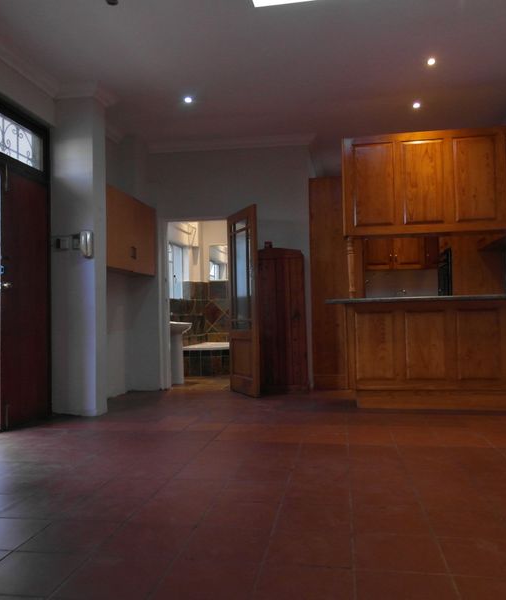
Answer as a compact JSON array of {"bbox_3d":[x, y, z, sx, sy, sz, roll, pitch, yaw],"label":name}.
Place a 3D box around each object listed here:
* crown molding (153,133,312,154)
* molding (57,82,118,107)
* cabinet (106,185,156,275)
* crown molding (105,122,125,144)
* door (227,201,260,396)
[{"bbox_3d":[-0.265,-1.808,6.146,1.978,0.105,0.105,-1,-1,9],"label":"crown molding"},{"bbox_3d":[-1.517,-1.826,4.795,0.472,0.105,0.420,-1,-1,9],"label":"molding"},{"bbox_3d":[-1.408,-0.679,5.558,0.350,0.761,1.312,-1,-1,9],"label":"cabinet"},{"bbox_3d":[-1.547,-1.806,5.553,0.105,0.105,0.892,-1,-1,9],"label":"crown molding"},{"bbox_3d":[-0.107,0.010,5.784,0.042,2.013,0.742,0,-2,-22],"label":"door"}]

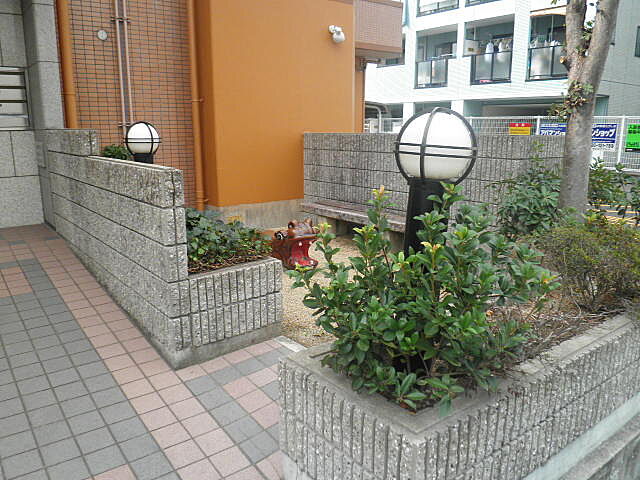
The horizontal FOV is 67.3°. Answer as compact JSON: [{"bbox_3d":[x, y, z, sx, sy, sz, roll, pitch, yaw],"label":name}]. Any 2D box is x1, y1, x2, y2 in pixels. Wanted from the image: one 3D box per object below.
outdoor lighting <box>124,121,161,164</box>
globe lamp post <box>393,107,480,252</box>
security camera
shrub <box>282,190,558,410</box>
[{"bbox_3d":[-1.425,-0.469,3.930,0.290,0.960,0.290,-10,16,-38],"label":"outdoor lighting"},{"bbox_3d":[0.392,0.020,1.790,0.290,0.997,0.290,-7,16,-39],"label":"globe lamp post"},{"bbox_3d":[0.222,-2.608,6.100,0.155,0.210,0.220,-10,31,-38],"label":"security camera"},{"bbox_3d":[0.372,0.155,1.770,0.930,0.730,0.720,3,13,11],"label":"shrub"}]

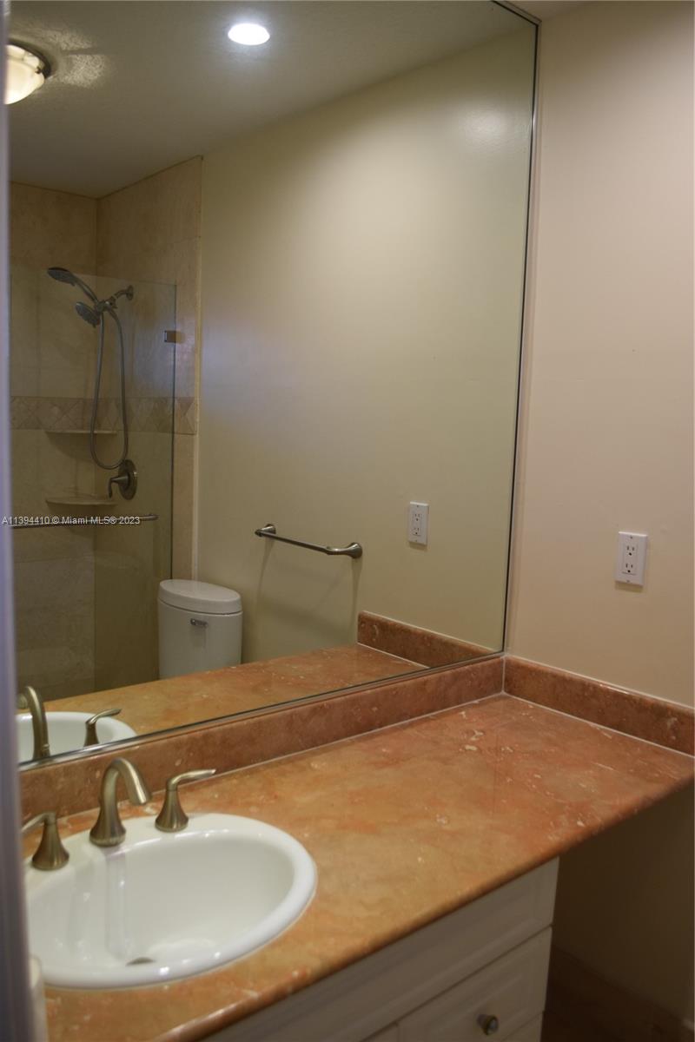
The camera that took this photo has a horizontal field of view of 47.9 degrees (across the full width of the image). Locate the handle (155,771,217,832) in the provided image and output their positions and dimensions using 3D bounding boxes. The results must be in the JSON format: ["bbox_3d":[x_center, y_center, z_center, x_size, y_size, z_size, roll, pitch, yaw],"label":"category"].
[{"bbox_3d":[-0.265,0.455,1.280,0.100,0.079,0.055,-1,7,-28],"label":"handle"}]

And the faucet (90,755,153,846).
[{"bbox_3d":[-0.340,0.428,1.176,0.057,0.148,0.152,-3,8,-40],"label":"faucet"}]

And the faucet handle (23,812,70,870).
[{"bbox_3d":[-0.449,0.468,1.135,0.054,0.079,0.099,5,7,27],"label":"faucet handle"}]

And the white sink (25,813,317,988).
[{"bbox_3d":[-0.279,0.600,1.136,0.475,0.186,0.418,-3,8,-40],"label":"white sink"}]

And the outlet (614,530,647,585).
[{"bbox_3d":[0.641,0.084,1.770,0.008,0.116,0.072,-3,8,-40],"label":"outlet"}]

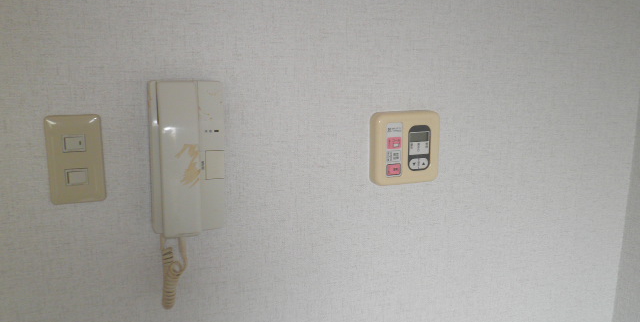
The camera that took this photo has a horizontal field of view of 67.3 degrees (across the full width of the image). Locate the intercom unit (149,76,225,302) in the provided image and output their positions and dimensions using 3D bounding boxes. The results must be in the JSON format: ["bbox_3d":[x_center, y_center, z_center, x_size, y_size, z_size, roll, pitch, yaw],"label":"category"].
[{"bbox_3d":[-0.185,0.054,0.684,0.101,0.330,0.055,-2,10,-19],"label":"intercom unit"}]

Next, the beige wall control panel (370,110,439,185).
[{"bbox_3d":[0.143,-0.021,0.802,0.121,0.121,0.022,-2,10,-19],"label":"beige wall control panel"}]

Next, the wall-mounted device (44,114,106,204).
[{"bbox_3d":[-0.330,0.000,0.649,0.070,0.120,0.011,-2,10,-19],"label":"wall-mounted device"}]

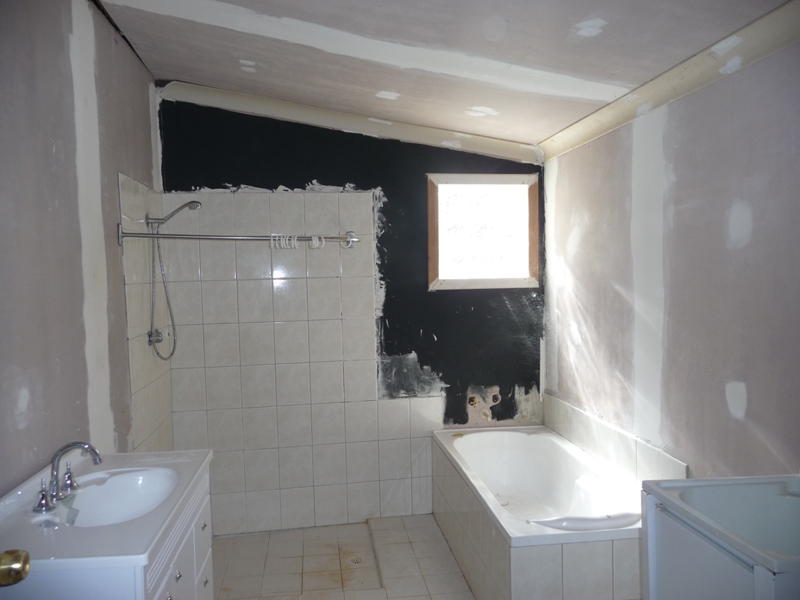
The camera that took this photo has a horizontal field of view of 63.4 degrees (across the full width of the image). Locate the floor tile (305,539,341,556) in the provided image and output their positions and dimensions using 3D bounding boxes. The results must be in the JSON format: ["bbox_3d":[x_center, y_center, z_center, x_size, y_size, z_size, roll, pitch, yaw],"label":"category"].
[{"bbox_3d":[-0.442,1.387,3.612,0.192,0.010,0.192,-2,3,-8],"label":"floor tile"}]

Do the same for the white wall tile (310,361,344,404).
[{"bbox_3d":[-0.432,0.493,3.864,0.200,0.250,0.010,-2,3,-8],"label":"white wall tile"}]

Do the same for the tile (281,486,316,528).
[{"bbox_3d":[-0.611,1.246,3.877,0.200,0.246,0.010,-2,3,-10],"label":"tile"}]

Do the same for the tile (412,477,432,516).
[{"bbox_3d":[0.146,1.211,3.989,0.132,0.225,0.010,-2,3,-8],"label":"tile"}]

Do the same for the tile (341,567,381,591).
[{"bbox_3d":[-0.193,1.408,3.268,0.200,0.010,0.200,-2,3,-8],"label":"tile"}]

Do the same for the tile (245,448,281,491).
[{"bbox_3d":[-0.814,1.005,3.829,0.200,0.250,0.010,-2,3,-10],"label":"tile"}]

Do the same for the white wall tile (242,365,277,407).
[{"bbox_3d":[-0.827,0.506,3.800,0.200,0.250,0.010,-2,3,-10],"label":"white wall tile"}]

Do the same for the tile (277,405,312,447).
[{"bbox_3d":[-0.627,0.751,3.862,0.200,0.250,0.010,-2,3,-8],"label":"tile"}]

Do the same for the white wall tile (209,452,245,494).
[{"bbox_3d":[-1.013,1.012,3.805,0.200,0.250,0.010,-2,3,-8],"label":"white wall tile"}]

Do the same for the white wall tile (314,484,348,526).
[{"bbox_3d":[-0.414,1.239,3.910,0.200,0.246,0.010,-2,3,-10],"label":"white wall tile"}]

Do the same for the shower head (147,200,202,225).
[{"bbox_3d":[-1.157,-0.448,3.333,0.270,0.120,0.070,-2,3,-8],"label":"shower head"}]

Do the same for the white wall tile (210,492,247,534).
[{"bbox_3d":[-1.007,1.260,3.820,0.200,0.246,0.010,-2,3,-8],"label":"white wall tile"}]

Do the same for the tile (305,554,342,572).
[{"bbox_3d":[-0.413,1.397,3.422,0.192,0.010,0.192,-2,3,-8],"label":"tile"}]

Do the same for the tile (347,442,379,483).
[{"bbox_3d":[-0.226,0.988,3.934,0.200,0.250,0.010,-2,3,-8],"label":"tile"}]

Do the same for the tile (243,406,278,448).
[{"bbox_3d":[-0.825,0.757,3.833,0.200,0.250,0.010,-2,3,-8],"label":"tile"}]

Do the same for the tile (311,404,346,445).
[{"bbox_3d":[-0.426,0.743,3.881,0.200,0.250,0.010,-2,3,-10],"label":"tile"}]

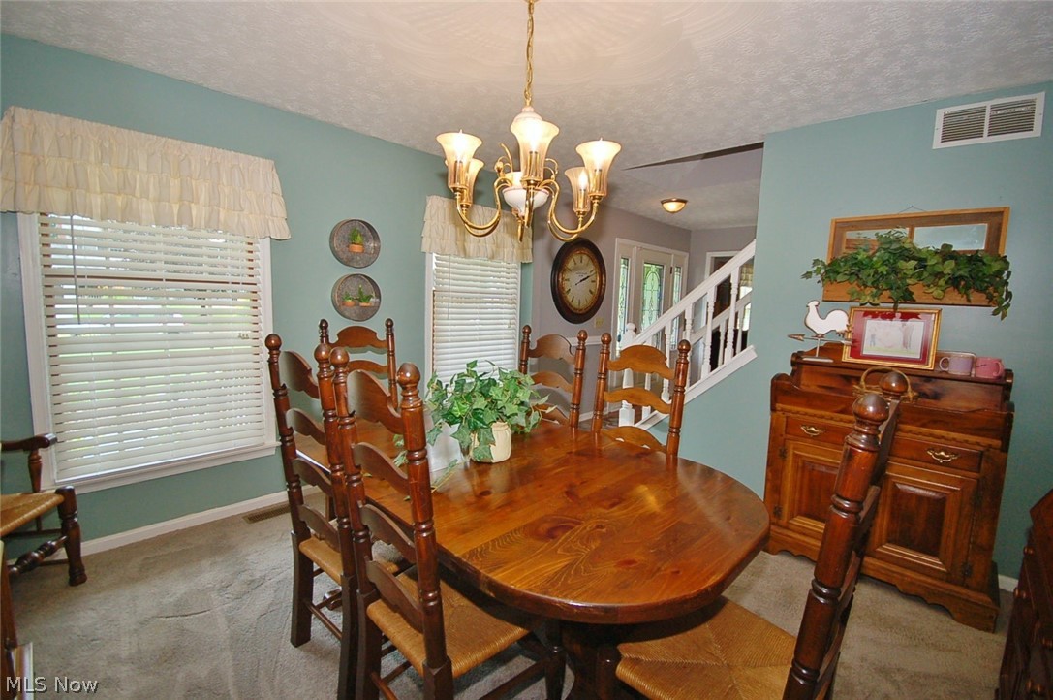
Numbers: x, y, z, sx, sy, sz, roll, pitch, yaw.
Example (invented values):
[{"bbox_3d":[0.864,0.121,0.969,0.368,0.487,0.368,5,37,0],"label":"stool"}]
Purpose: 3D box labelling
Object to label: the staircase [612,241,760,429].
[{"bbox_3d":[1.138,0.122,3.247,0.980,1.740,0.110,8,9,40],"label":"staircase"}]

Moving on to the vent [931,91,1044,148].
[{"bbox_3d":[2.224,-1.106,2.129,0.365,0.200,0.025,8,9,40],"label":"vent"}]

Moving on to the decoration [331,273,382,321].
[{"bbox_3d":[-1.162,-0.358,3.013,0.070,0.325,0.325,8,9,44],"label":"decoration"}]

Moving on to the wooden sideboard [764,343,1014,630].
[{"bbox_3d":[1.825,0.578,2.293,0.890,1.160,0.480,8,9,40],"label":"wooden sideboard"}]

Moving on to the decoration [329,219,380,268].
[{"bbox_3d":[-1.153,-0.711,2.970,0.070,0.325,0.325,8,9,44],"label":"decoration"}]

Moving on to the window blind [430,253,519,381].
[{"bbox_3d":[-0.414,-0.292,3.831,0.060,1.570,0.940,8,9,44],"label":"window blind"}]

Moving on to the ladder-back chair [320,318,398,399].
[{"bbox_3d":[-0.853,0.433,2.550,0.490,1.200,0.480,8,9,42],"label":"ladder-back chair"}]

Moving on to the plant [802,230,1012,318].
[{"bbox_3d":[1.926,-0.405,2.291,0.820,0.440,0.220,8,9,40],"label":"plant"}]

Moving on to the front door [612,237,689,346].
[{"bbox_3d":[1.709,-0.317,5.891,0.120,2.110,1.830,8,9,44],"label":"front door"}]

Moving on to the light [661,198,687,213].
[{"bbox_3d":[1.513,-1.472,4.488,0.265,0.150,0.265,8,9,44],"label":"light"}]

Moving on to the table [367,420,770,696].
[{"bbox_3d":[-0.111,0.777,1.708,1.760,0.760,1.070,8,9,41],"label":"table"}]

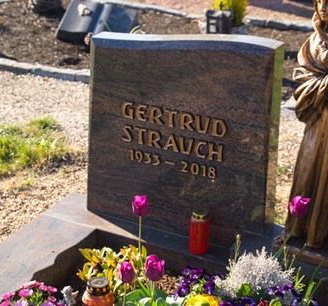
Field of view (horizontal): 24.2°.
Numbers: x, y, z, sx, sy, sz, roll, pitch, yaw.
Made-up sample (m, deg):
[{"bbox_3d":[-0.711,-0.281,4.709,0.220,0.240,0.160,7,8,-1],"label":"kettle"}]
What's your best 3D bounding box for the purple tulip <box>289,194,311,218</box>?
[{"bbox_3d":[0.394,0.156,2.220,0.056,0.062,0.054,14,21,0],"label":"purple tulip"}]

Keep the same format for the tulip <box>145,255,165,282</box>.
[{"bbox_3d":[-0.024,0.307,2.040,0.050,0.068,0.050,2,22,0],"label":"tulip"}]

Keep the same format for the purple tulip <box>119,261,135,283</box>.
[{"bbox_3d":[-0.100,0.322,2.070,0.043,0.058,0.043,2,22,0],"label":"purple tulip"}]

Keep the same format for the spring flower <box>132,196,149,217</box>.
[{"bbox_3d":[-0.071,0.158,2.300,0.049,0.060,0.049,2,22,0],"label":"spring flower"}]

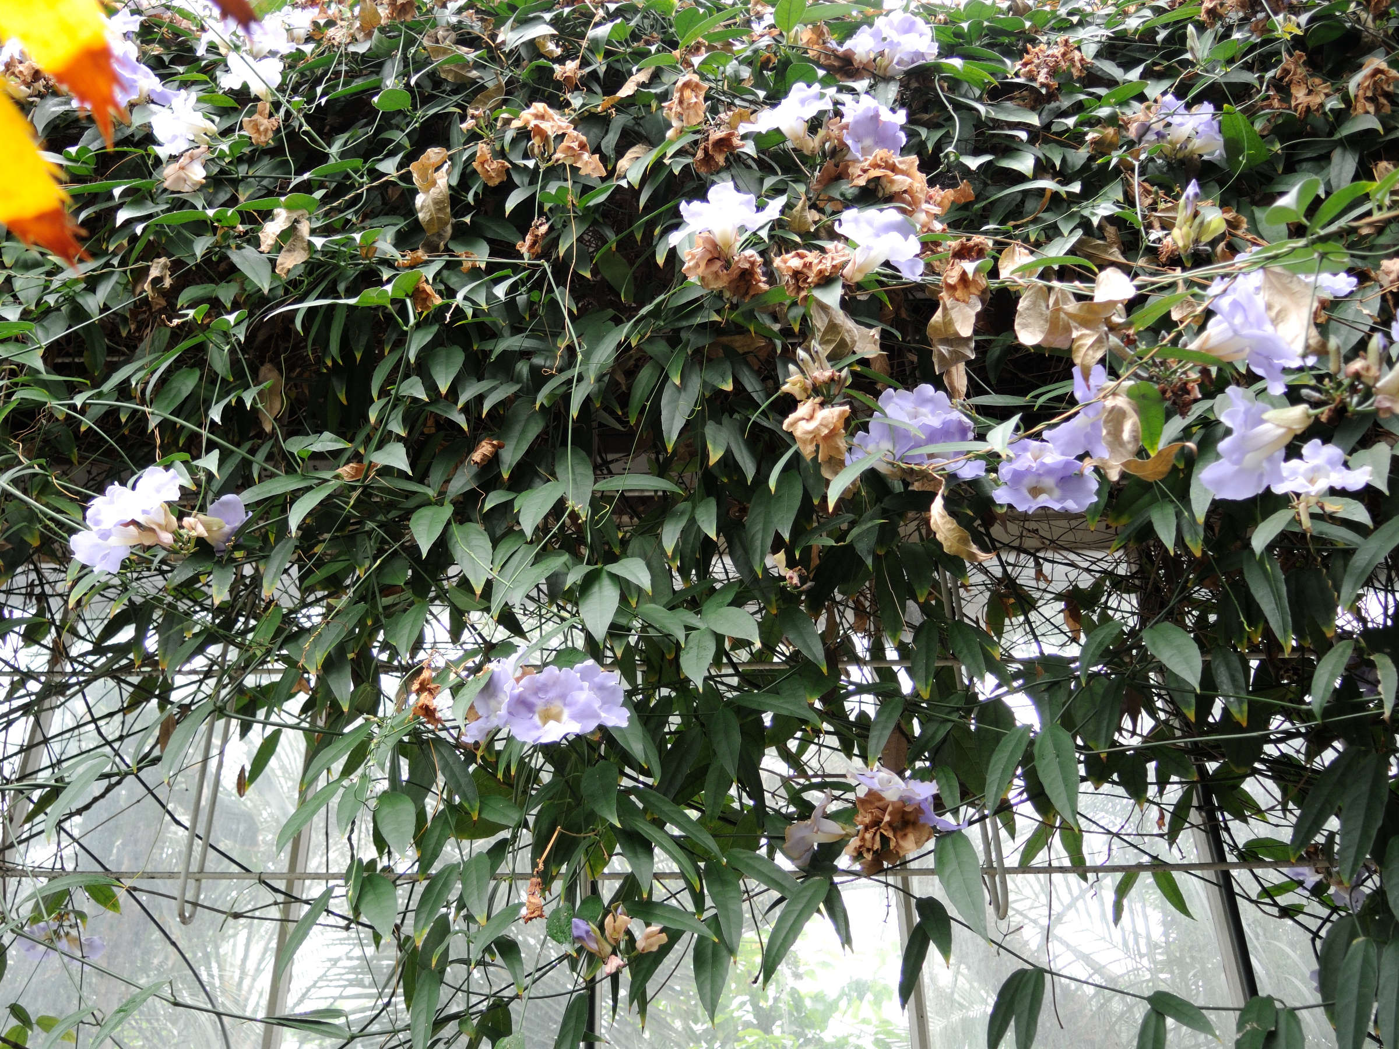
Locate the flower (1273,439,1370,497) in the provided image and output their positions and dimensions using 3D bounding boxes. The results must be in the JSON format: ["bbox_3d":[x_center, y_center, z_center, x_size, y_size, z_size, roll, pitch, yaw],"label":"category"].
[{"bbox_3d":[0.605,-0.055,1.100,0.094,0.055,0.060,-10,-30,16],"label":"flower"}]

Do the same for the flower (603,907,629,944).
[{"bbox_3d":[-0.087,0.425,1.200,0.028,0.040,0.028,-2,-29,0],"label":"flower"}]

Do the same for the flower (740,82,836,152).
[{"bbox_3d":[0.078,-0.360,1.000,0.082,0.062,0.052,-18,-74,25],"label":"flower"}]

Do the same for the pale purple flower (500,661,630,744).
[{"bbox_3d":[-0.128,0.168,1.071,0.117,0.067,0.054,-2,-32,-1],"label":"pale purple flower"}]

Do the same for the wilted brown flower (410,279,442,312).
[{"bbox_3d":[-0.364,-0.303,1.500,0.041,0.042,0.037,-2,-29,0],"label":"wilted brown flower"}]

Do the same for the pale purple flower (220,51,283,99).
[{"bbox_3d":[-0.490,-0.492,1.240,0.066,0.056,0.050,-16,-71,23],"label":"pale purple flower"}]

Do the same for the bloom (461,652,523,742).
[{"bbox_3d":[-0.175,0.149,0.970,0.055,0.077,0.068,8,-30,-41],"label":"bloom"}]

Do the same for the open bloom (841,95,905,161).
[{"bbox_3d":[0.195,-0.445,1.269,0.073,0.057,0.052,0,-32,-3],"label":"open bloom"}]

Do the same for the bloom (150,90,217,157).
[{"bbox_3d":[-0.547,-0.424,1.200,0.060,0.068,0.066,6,-32,-24],"label":"bloom"}]

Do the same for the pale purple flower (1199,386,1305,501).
[{"bbox_3d":[0.488,-0.071,0.998,0.071,0.079,0.075,-27,-39,34],"label":"pale purple flower"}]

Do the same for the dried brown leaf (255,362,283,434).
[{"bbox_3d":[-0.513,-0.151,1.350,0.036,0.090,0.025,-1,-29,0],"label":"dried brown leaf"}]

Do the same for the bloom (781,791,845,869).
[{"bbox_3d":[0.102,0.262,0.970,0.058,0.064,0.058,-12,-33,18],"label":"bloom"}]

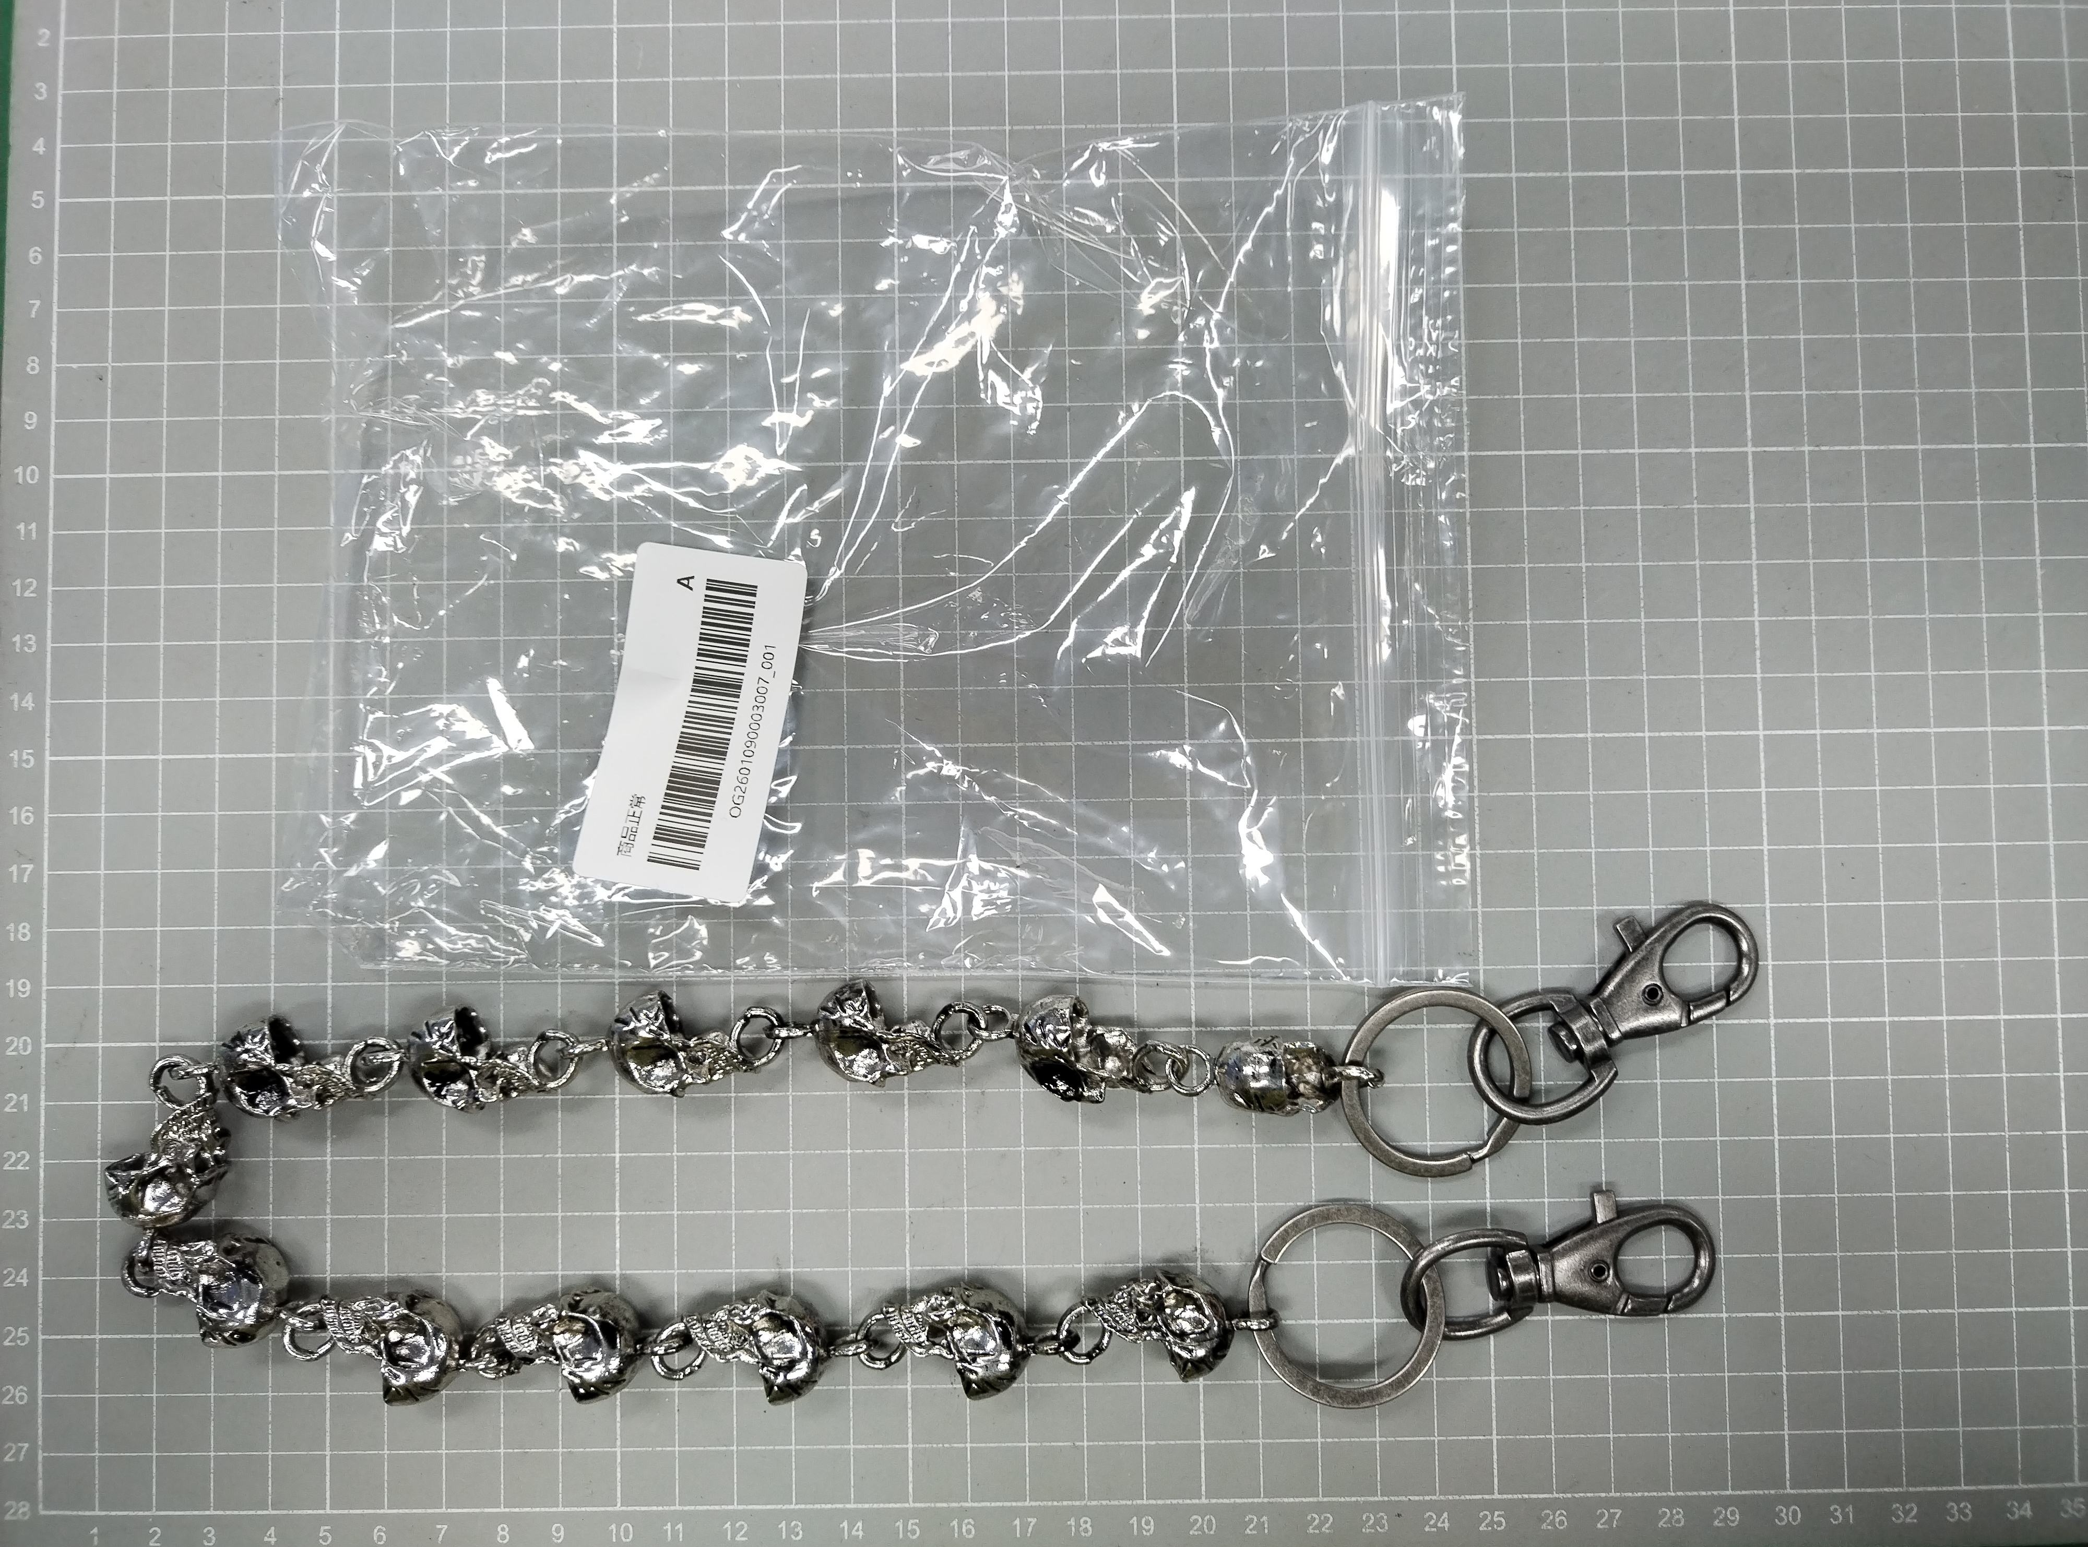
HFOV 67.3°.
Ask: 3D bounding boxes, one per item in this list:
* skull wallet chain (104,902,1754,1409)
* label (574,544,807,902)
[{"bbox_3d":[-0.020,0.066,0.264,0.281,0.015,0.083,-1,87,0],"label":"skull wallet chain"},{"bbox_3d":[-0.061,-0.009,0.272,0.030,0.003,0.060,10,87,1],"label":"label"}]

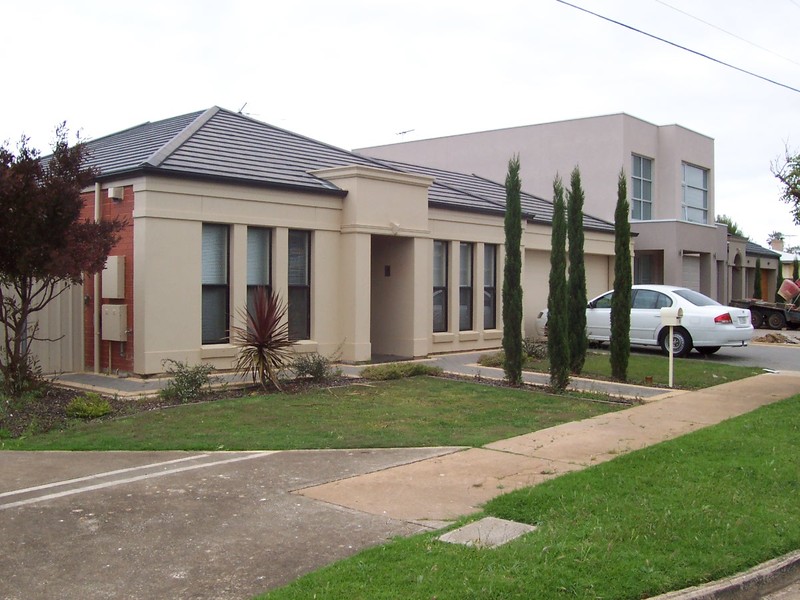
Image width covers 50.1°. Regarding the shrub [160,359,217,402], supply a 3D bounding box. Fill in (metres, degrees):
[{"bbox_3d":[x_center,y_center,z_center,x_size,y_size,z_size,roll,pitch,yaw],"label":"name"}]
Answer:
[{"bbox_3d":[-2.485,0.913,10.048,0.660,0.480,0.600,0,1,0],"label":"shrub"}]

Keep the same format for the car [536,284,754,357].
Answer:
[{"bbox_3d":[5.300,0.420,19.170,4.920,1.450,1.870,1,1,41],"label":"car"}]

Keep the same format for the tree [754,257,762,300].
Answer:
[{"bbox_3d":[14.457,-0.374,34.512,0.350,2.600,0.350,0,1,0],"label":"tree"}]

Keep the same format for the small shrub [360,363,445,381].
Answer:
[{"bbox_3d":[0.025,1.102,13.629,1.270,0.220,0.750,0,1,-25],"label":"small shrub"}]

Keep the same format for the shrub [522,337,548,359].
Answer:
[{"bbox_3d":[2.600,0.885,16.398,0.600,0.420,0.550,0,1,0],"label":"shrub"}]

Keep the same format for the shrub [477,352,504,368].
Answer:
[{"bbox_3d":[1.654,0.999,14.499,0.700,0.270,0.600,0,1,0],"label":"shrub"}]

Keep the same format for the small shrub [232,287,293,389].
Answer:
[{"bbox_3d":[-1.971,0.510,12.289,0.880,1.440,0.920,1,1,0],"label":"small shrub"}]

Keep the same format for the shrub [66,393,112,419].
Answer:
[{"bbox_3d":[-3.188,1.052,8.779,0.470,0.250,0.420,0,1,0],"label":"shrub"}]

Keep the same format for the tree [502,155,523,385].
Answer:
[{"bbox_3d":[1.726,-0.453,12.972,0.310,3.430,0.310,1,1,0],"label":"tree"}]

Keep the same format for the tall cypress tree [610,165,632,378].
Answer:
[{"bbox_3d":[3.584,-0.389,13.751,0.340,3.340,0.340,1,1,42],"label":"tall cypress tree"}]

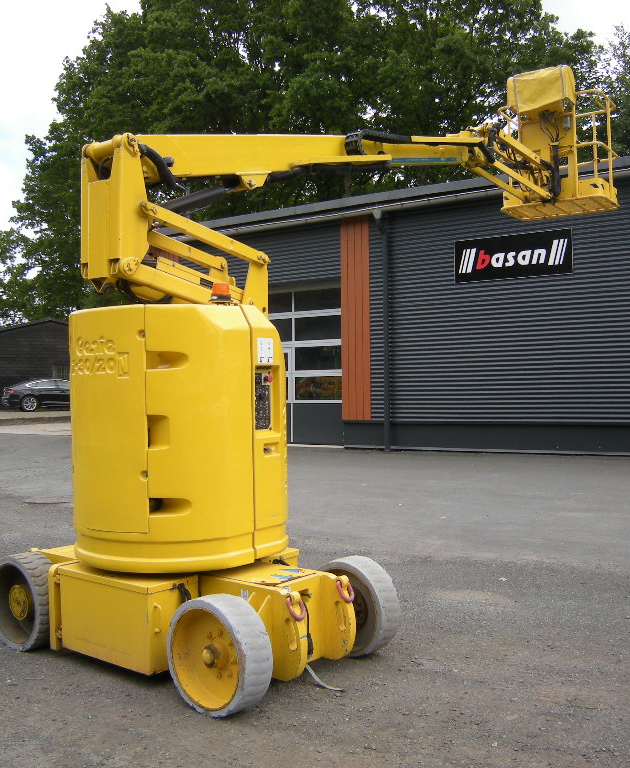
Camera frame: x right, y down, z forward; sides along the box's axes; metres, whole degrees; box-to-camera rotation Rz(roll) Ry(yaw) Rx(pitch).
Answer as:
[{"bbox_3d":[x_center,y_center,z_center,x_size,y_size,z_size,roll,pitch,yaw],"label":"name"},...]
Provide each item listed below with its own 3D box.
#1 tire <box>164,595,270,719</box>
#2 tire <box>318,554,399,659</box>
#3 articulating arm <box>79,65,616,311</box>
[{"bbox_3d":[-0.451,1.266,3.886,0.536,0.536,0.176,-1,-1,40],"label":"tire"},{"bbox_3d":[0.213,1.263,4.684,0.536,0.536,0.176,-1,-1,41],"label":"tire"},{"bbox_3d":[0.923,-1.873,7.066,1.200,3.050,7.000,-1,-1,37],"label":"articulating arm"}]

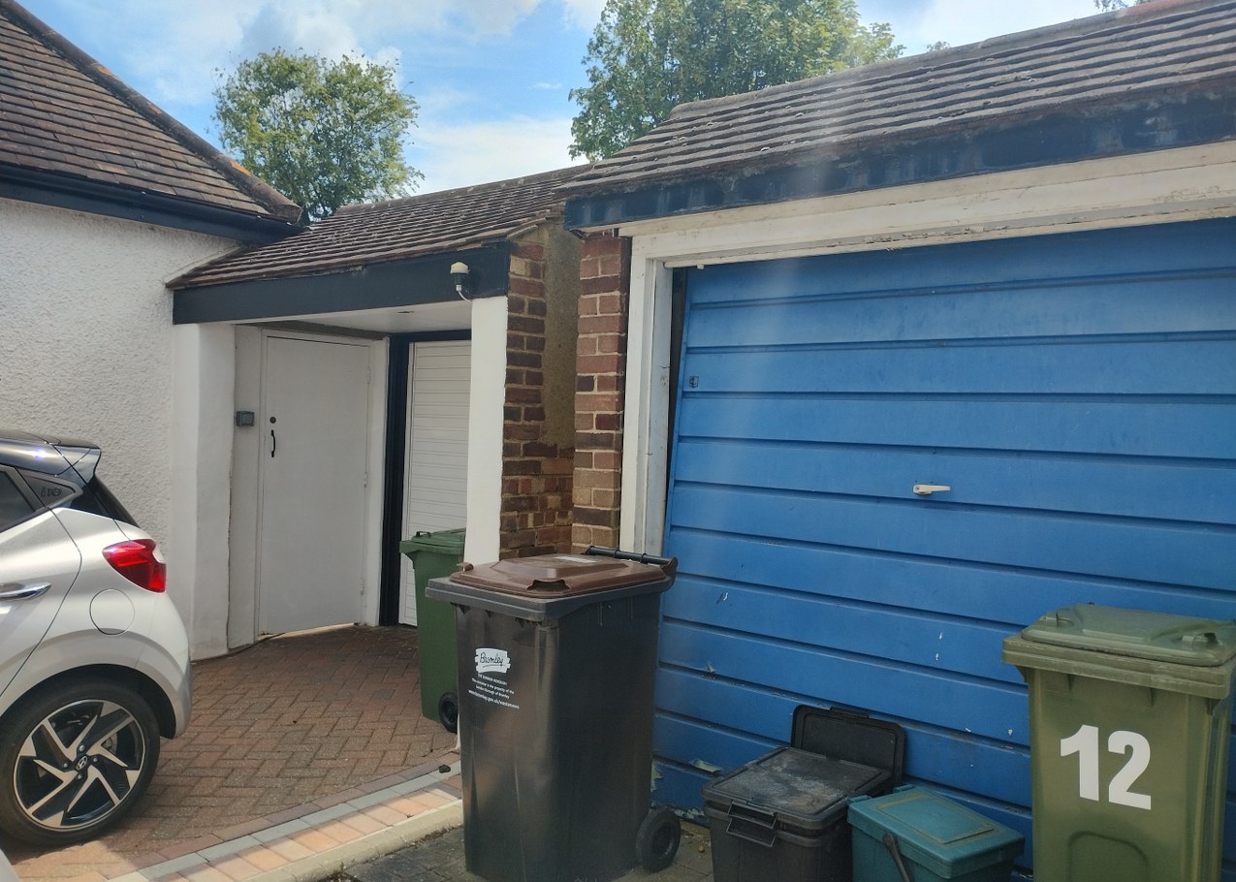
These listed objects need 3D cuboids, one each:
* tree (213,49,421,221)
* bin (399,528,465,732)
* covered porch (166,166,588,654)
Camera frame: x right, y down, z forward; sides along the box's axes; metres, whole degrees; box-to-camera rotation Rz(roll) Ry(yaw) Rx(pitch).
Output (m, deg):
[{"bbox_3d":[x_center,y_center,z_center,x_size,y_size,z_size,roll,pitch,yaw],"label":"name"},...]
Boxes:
[{"bbox_3d":[-6.076,-3.416,20.027,4.300,8.900,4.300,2,1,0],"label":"tree"},{"bbox_3d":[-0.709,0.903,4.944,0.490,0.940,0.570,1,1,-45],"label":"bin"},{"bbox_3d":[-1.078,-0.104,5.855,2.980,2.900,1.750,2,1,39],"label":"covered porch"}]

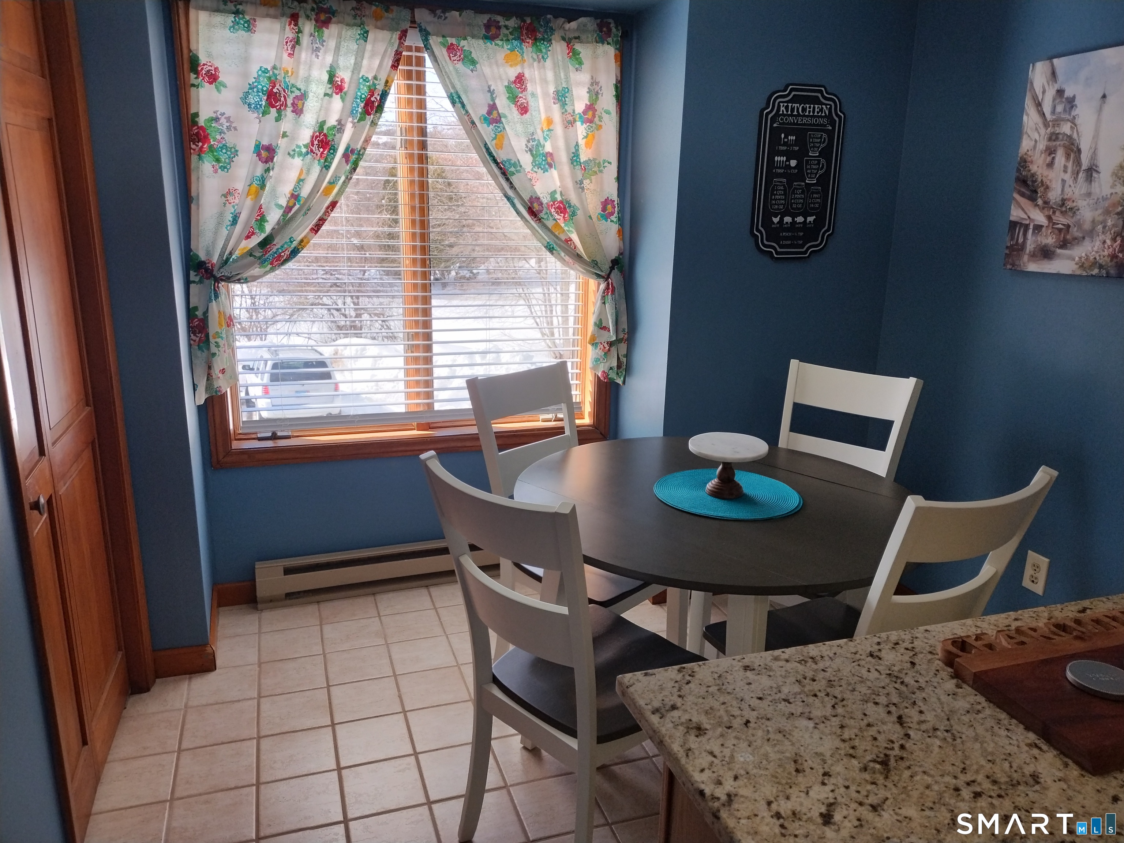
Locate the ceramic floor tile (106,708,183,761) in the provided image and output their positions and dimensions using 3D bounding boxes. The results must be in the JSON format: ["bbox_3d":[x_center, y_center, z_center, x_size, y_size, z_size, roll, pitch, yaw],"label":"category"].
[{"bbox_3d":[-1.176,0.894,2.297,0.190,0.009,0.197,-4,15,-19],"label":"ceramic floor tile"}]

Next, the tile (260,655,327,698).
[{"bbox_3d":[-0.869,0.823,2.630,0.197,0.010,0.197,-4,15,-19],"label":"tile"}]

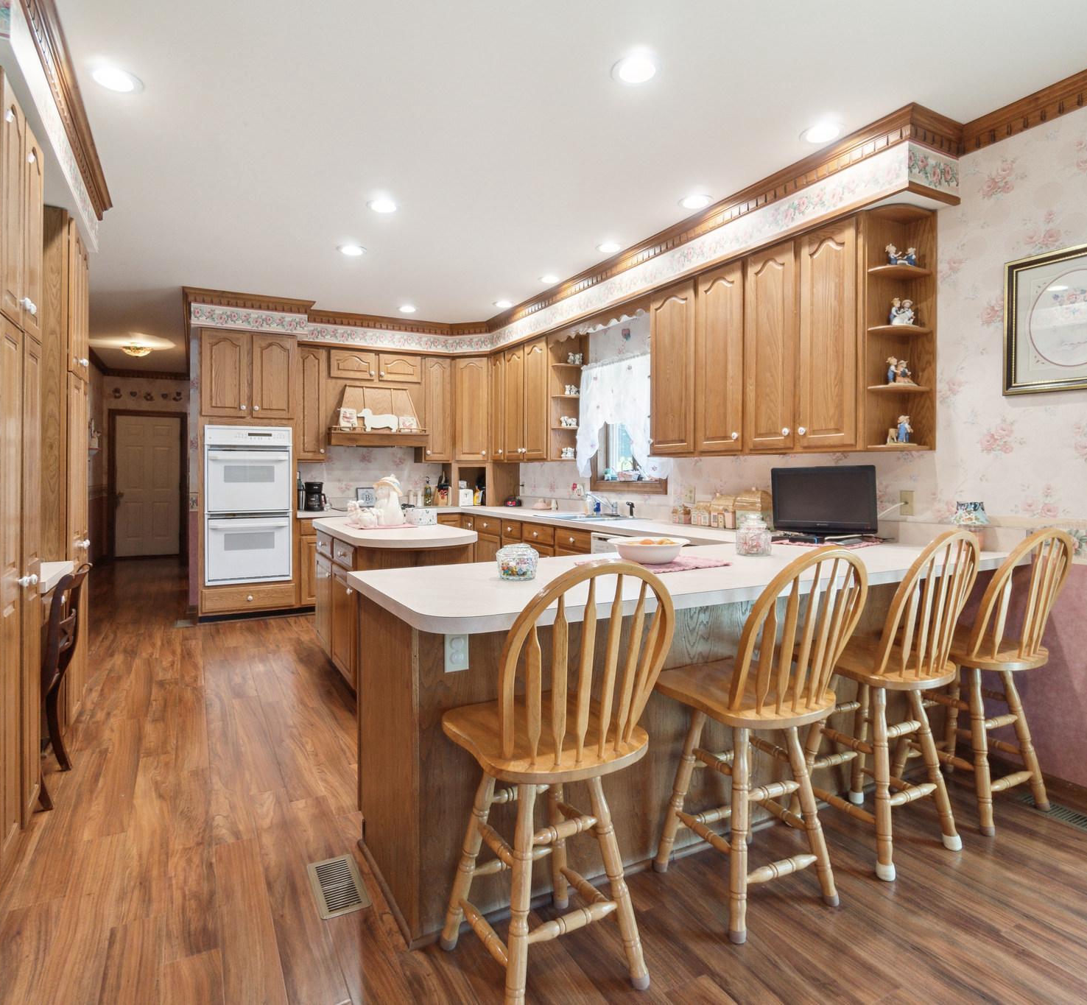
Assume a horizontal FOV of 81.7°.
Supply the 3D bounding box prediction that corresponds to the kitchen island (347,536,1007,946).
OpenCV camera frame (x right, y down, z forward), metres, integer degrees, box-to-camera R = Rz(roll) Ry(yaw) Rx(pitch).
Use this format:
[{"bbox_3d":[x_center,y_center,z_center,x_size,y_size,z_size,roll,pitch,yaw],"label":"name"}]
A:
[{"bbox_3d":[0.625,0.683,2.358,2.483,0.914,0.850,-1,2,-30],"label":"kitchen island"}]

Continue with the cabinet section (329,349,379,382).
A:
[{"bbox_3d":[-1.927,-1.355,6.277,0.450,0.280,0.310,-1,2,-30],"label":"cabinet section"}]

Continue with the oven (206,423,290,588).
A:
[{"bbox_3d":[-2.575,0.011,5.462,0.658,1.305,0.580,-1,2,-30],"label":"oven"}]

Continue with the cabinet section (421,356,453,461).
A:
[{"bbox_3d":[-1.166,-0.970,6.710,0.320,1.070,0.310,-1,2,-30],"label":"cabinet section"}]

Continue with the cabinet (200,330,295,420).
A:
[{"bbox_3d":[-2.565,-1.063,5.439,0.725,0.720,0.500,-1,2,-30],"label":"cabinet"}]

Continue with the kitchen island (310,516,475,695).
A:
[{"bbox_3d":[-0.933,0.601,3.763,0.660,0.914,1.710,-1,2,-29],"label":"kitchen island"}]

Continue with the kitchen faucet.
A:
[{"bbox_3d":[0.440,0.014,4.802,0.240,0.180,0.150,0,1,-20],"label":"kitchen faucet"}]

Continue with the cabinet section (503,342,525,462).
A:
[{"bbox_3d":[-0.154,-0.926,6.031,0.310,1.070,0.410,-1,2,-30],"label":"cabinet section"}]

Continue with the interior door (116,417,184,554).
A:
[{"bbox_3d":[-5.865,-0.202,9.322,0.820,2.050,0.050,-1,2,-29],"label":"interior door"}]

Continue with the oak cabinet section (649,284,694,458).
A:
[{"bbox_3d":[0.818,-0.828,3.931,0.027,1.030,0.386,-1,2,-30],"label":"oak cabinet section"}]

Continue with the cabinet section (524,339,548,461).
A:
[{"bbox_3d":[-0.055,-0.890,5.471,0.027,1.037,0.380,-1,2,-30],"label":"cabinet section"}]

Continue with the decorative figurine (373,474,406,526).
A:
[{"bbox_3d":[-1.001,-0.019,4.123,0.180,0.330,0.165,-1,2,-41],"label":"decorative figurine"}]

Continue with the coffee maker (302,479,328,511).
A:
[{"bbox_3d":[-2.053,-0.060,5.650,0.200,0.255,0.190,-1,2,-29],"label":"coffee maker"}]

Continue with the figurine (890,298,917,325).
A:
[{"bbox_3d":[1.617,-0.857,2.829,0.100,0.125,0.060,0,1,-10],"label":"figurine"}]

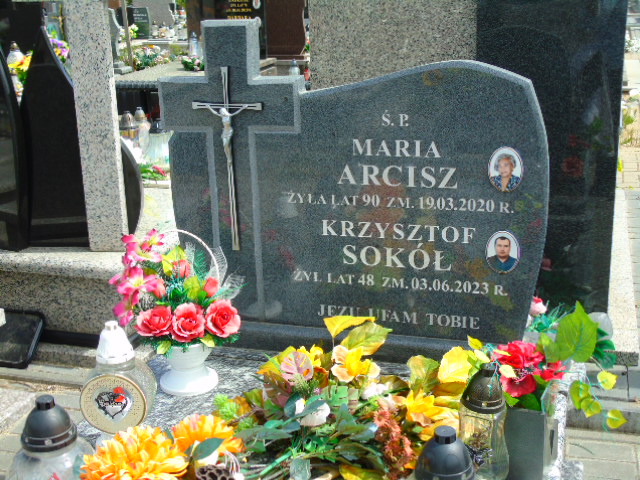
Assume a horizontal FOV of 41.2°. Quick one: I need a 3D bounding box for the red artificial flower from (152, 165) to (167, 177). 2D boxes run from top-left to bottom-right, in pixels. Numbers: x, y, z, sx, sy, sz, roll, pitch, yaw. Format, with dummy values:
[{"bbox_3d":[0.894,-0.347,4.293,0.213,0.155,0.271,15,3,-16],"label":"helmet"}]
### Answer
[{"bbox_3d":[-0.906,-0.392,4.800,0.080,0.060,0.060,-2,15,0],"label":"red artificial flower"}]

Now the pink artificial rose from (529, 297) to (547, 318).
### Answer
[{"bbox_3d":[0.566,0.176,2.220,0.050,0.056,0.050,-2,15,0],"label":"pink artificial rose"}]

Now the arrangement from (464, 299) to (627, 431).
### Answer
[{"bbox_3d":[0.428,0.231,1.600,0.275,0.215,0.200,3,16,17],"label":"arrangement"}]

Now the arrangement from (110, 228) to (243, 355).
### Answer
[{"bbox_3d":[-0.343,0.123,2.031,0.295,0.275,0.210,-1,15,3],"label":"arrangement"}]

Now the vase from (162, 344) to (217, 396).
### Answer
[{"bbox_3d":[-0.321,0.293,2.067,0.138,0.105,0.138,-2,15,0],"label":"vase"}]

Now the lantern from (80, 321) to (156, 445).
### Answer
[{"bbox_3d":[-0.417,0.299,1.761,0.152,0.260,0.135,-2,15,0],"label":"lantern"}]

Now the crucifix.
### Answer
[{"bbox_3d":[-0.228,-0.208,2.174,0.190,0.479,0.030,3,16,17],"label":"crucifix"}]

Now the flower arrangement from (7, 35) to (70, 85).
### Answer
[{"bbox_3d":[-2.184,-1.393,6.600,0.430,0.340,0.300,-2,15,0],"label":"flower arrangement"}]

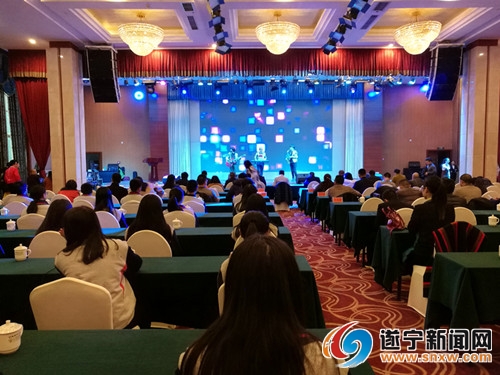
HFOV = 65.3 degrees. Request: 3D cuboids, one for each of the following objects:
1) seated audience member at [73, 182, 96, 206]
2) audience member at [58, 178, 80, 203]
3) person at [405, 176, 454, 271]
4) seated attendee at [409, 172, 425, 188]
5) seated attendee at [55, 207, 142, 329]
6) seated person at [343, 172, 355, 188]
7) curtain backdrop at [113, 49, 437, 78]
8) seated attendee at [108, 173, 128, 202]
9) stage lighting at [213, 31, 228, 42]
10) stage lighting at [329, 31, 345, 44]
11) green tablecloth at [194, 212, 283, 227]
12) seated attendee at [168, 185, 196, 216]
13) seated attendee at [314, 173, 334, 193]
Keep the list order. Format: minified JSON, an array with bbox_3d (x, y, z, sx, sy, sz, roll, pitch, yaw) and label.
[{"bbox_3d":[-2.948,0.507,7.191,0.480,1.220,0.750,0,3,0],"label":"seated audience member"},{"bbox_3d":[-3.656,0.415,7.900,0.480,1.180,0.720,0,4,6],"label":"audience member"},{"bbox_3d":[1.799,0.575,3.930,0.480,1.360,0.700,-2,4,-30],"label":"person"},{"bbox_3d":[4.908,0.191,11.636,0.520,1.290,0.760,0,4,-4],"label":"seated attendee"},{"bbox_3d":[-0.994,0.783,2.716,0.560,1.250,0.780,0,4,-4],"label":"seated attendee"},{"bbox_3d":[2.703,0.209,10.650,0.500,1.240,0.720,0,4,0],"label":"seated person"},{"bbox_3d":[0.886,-4.626,14.551,11.900,1.080,0.200,0,3,0],"label":"curtain backdrop"},{"bbox_3d":[-2.877,0.358,8.641,0.500,1.340,0.780,0,4,4],"label":"seated attendee"},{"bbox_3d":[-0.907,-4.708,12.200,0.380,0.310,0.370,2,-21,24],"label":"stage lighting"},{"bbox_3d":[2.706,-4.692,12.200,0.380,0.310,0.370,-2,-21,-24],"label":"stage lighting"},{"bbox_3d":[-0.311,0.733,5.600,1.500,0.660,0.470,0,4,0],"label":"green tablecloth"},{"bbox_3d":[-0.958,0.584,5.593,0.480,1.250,0.750,0,3,0],"label":"seated attendee"},{"bbox_3d":[1.696,0.299,9.250,0.520,1.240,0.740,0,4,0],"label":"seated attendee"}]

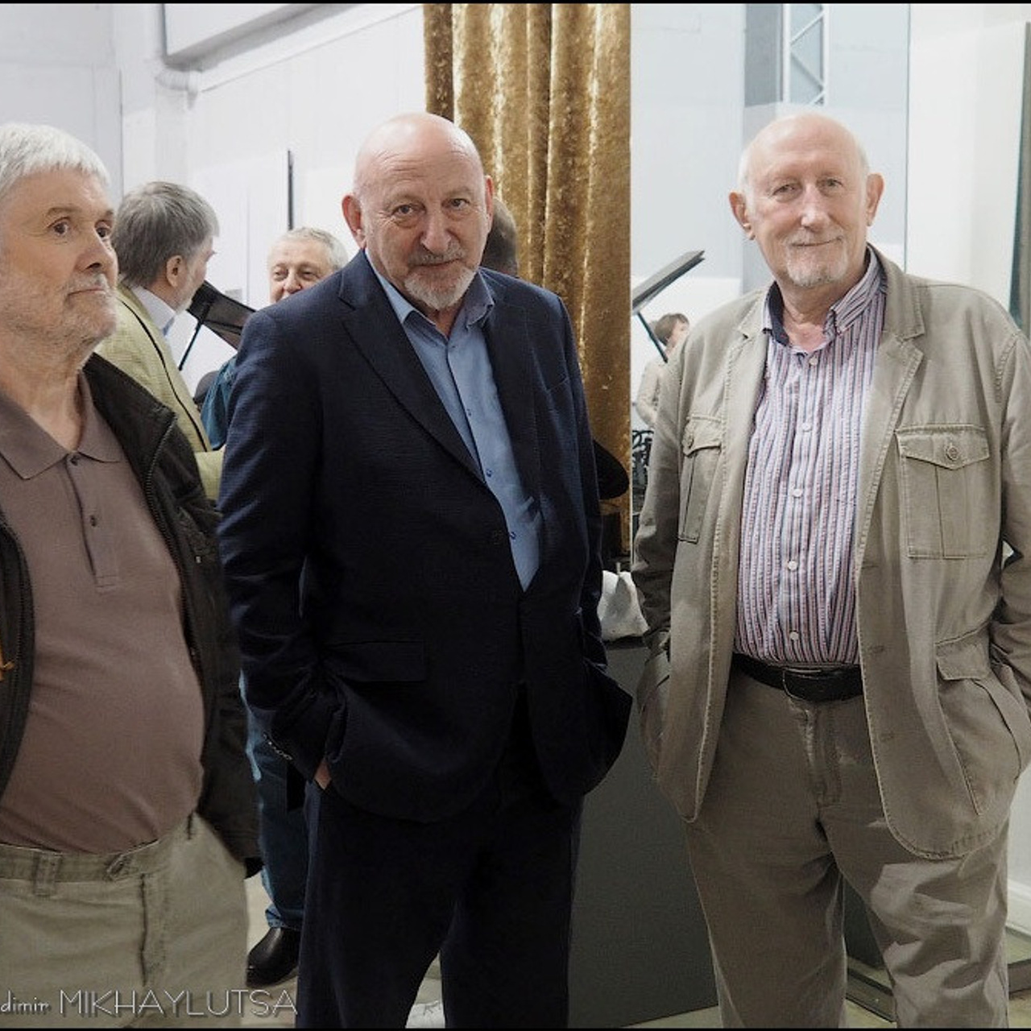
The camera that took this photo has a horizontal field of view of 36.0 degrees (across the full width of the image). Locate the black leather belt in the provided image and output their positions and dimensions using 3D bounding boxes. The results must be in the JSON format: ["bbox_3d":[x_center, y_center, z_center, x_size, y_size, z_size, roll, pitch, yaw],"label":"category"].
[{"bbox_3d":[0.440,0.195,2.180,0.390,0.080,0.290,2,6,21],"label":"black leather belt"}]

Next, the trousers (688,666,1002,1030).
[{"bbox_3d":[0.470,0.685,2.230,0.450,1.040,0.320,2,6,21],"label":"trousers"}]

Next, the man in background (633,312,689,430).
[{"bbox_3d":[1.000,-0.480,10.380,0.360,1.660,0.480,4,7,38],"label":"man in background"}]

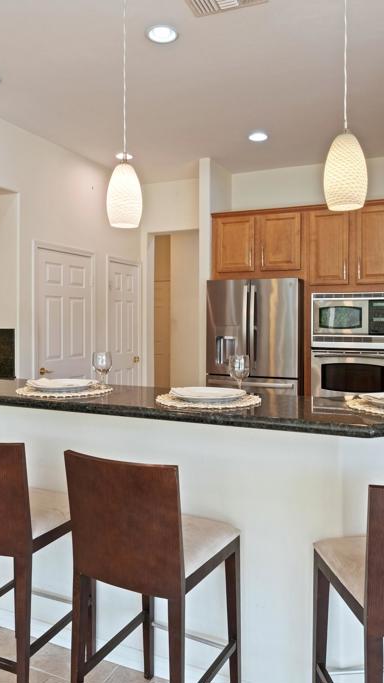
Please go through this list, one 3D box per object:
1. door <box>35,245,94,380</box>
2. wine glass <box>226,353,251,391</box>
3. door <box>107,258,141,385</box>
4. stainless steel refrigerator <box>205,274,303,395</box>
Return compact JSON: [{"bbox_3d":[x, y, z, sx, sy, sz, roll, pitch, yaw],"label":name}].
[{"bbox_3d":[-1.247,0.156,5.064,0.050,2.060,0.860,1,1,25],"label":"door"},{"bbox_3d":[0.198,0.134,2.120,0.085,0.157,0.085,0,1,0],"label":"wine glass"},{"bbox_3d":[-0.790,0.090,6.020,0.060,2.050,0.710,1,1,24],"label":"door"},{"bbox_3d":[0.727,0.285,5.274,0.910,1.776,0.865,1,1,25],"label":"stainless steel refrigerator"}]

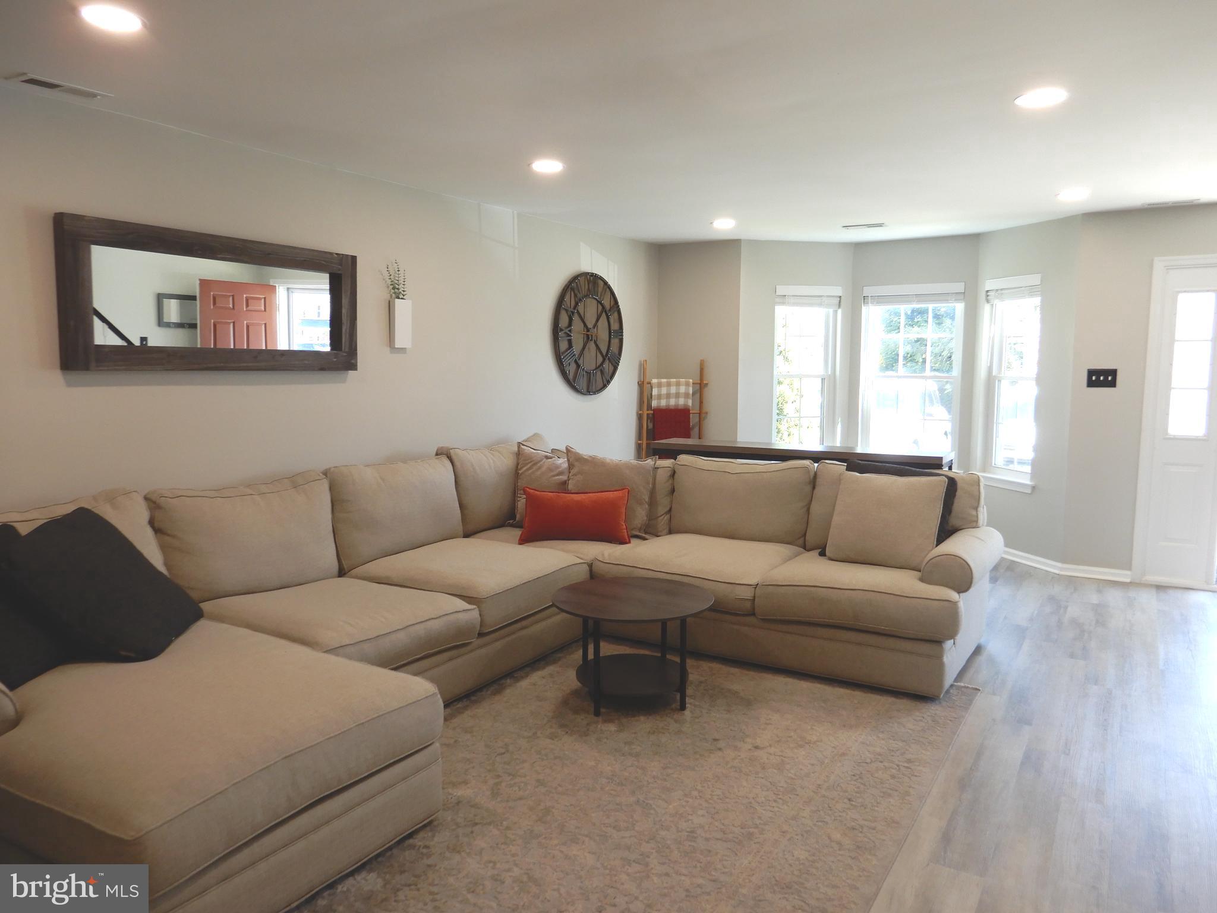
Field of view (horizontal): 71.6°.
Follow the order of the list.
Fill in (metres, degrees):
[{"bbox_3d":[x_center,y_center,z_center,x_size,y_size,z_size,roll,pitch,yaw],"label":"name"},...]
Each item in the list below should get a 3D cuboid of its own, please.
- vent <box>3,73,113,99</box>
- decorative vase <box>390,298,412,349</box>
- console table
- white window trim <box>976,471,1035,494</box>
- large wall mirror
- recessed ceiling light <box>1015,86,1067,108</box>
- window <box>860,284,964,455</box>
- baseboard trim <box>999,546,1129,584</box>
[{"bbox_3d":[-2.039,-1.364,3.138,0.145,0.015,0.300,4,7,32],"label":"vent"},{"bbox_3d":[-1.176,-0.748,4.775,0.050,0.265,0.120,4,7,32],"label":"decorative vase"},{"bbox_3d":[1.163,0.399,5.356,1.850,0.925,0.360,4,7,30],"label":"console table"},{"bbox_3d":[2.963,0.198,6.348,0.070,0.085,0.640,-1,6,-15],"label":"white window trim"},{"bbox_3d":[-1.735,-0.695,3.875,0.065,0.600,1.430,4,7,32],"label":"large wall mirror"},{"bbox_3d":[1.633,-1.352,3.185,0.185,0.025,0.185,4,7,32],"label":"recessed ceiling light"},{"bbox_3d":[2.428,-0.637,6.802,0.770,1.450,0.110,4,7,30],"label":"window"},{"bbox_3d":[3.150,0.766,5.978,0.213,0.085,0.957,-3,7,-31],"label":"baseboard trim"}]

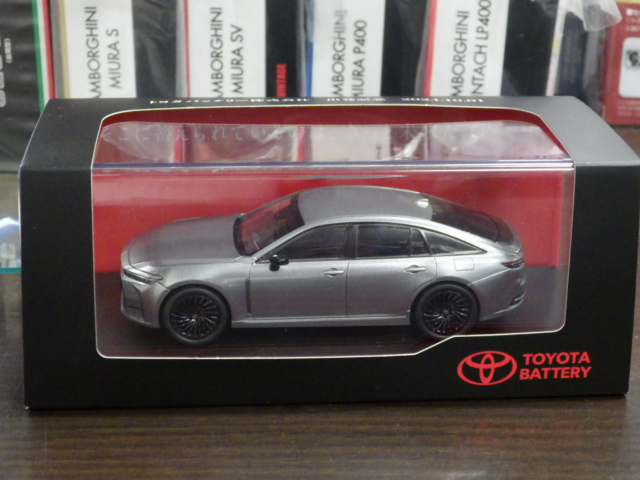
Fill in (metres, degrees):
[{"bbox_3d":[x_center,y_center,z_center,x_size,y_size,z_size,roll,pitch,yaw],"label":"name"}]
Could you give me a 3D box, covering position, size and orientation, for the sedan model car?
[{"bbox_3d":[0.001,0.004,0.379,0.117,0.034,0.045,-1,23,-4],"label":"sedan model car"}]

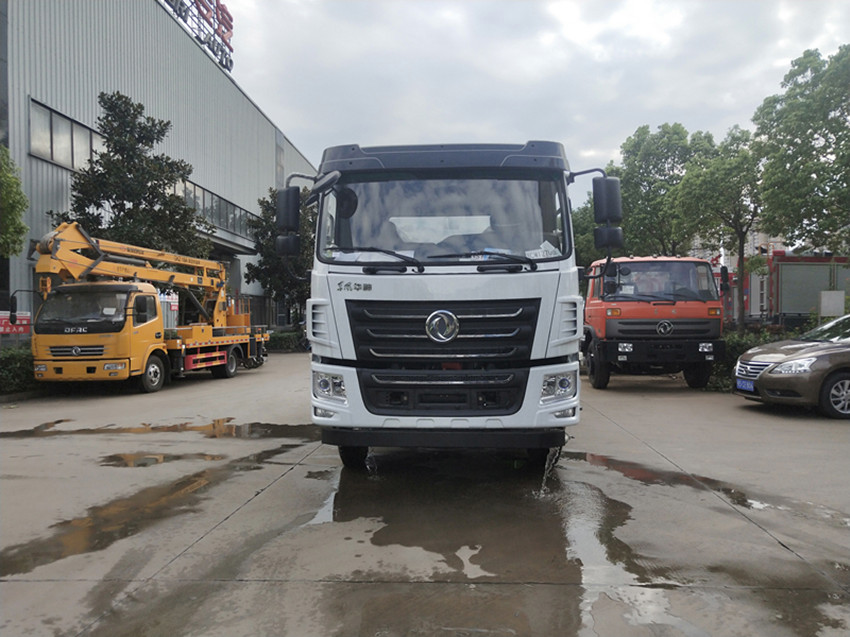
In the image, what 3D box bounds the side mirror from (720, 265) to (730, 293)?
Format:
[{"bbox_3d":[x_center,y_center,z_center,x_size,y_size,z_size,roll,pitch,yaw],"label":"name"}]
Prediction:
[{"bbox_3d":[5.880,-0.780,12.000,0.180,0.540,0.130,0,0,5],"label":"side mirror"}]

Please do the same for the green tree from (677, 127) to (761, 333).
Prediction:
[{"bbox_3d":[7.713,-1.780,15.700,2.800,6.500,2.800,0,0,4],"label":"green tree"}]

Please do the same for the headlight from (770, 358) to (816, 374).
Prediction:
[{"bbox_3d":[5.220,0.680,8.710,0.440,0.220,0.400,0,0,-4],"label":"headlight"}]

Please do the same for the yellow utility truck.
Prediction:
[{"bbox_3d":[-6.450,-0.200,14.900,2.350,3.400,7.700,0,0,9],"label":"yellow utility truck"}]

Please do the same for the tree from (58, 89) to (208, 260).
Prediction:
[{"bbox_3d":[-8.284,-2.530,17.500,4.400,8.000,4.400,0,0,4],"label":"tree"}]

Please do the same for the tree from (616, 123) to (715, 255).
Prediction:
[{"bbox_3d":[8.195,-2.680,21.000,3.800,8.300,3.800,0,0,4],"label":"tree"}]

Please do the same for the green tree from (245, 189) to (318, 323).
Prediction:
[{"bbox_3d":[-6.868,-2.580,30.000,4.000,8.100,4.000,0,0,4],"label":"green tree"}]

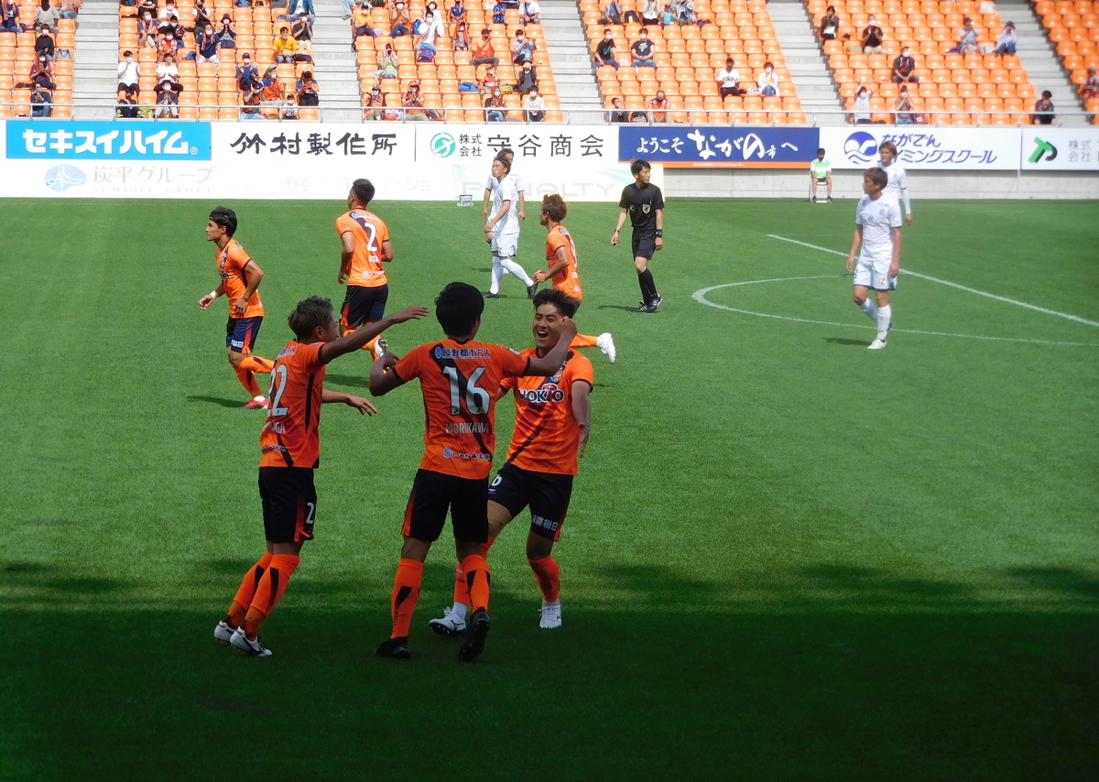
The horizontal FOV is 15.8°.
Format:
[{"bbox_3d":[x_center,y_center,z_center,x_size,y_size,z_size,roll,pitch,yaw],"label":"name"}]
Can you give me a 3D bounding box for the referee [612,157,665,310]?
[{"bbox_3d":[0.988,-1.730,43.927,0.550,1.668,0.410,2,5,18],"label":"referee"}]

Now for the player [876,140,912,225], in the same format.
[{"bbox_3d":[4.269,-2.241,49.927,0.520,1.794,0.400,2,5,16],"label":"player"}]

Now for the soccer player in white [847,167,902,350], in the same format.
[{"bbox_3d":[3.149,-1.292,38.387,0.510,1.746,0.400,2,5,19],"label":"soccer player in white"}]

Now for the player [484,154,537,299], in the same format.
[{"bbox_3d":[-0.461,-1.890,45.910,0.620,1.632,0.440,-2,5,-25],"label":"player"}]

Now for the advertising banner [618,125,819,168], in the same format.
[{"bbox_3d":[3.721,-5.327,86.919,4.427,0.895,0.080,0,5,-5],"label":"advertising banner"}]

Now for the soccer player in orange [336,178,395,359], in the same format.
[{"bbox_3d":[-1.559,-0.920,33.360,0.460,1.730,0.540,-2,5,-30],"label":"soccer player in orange"}]

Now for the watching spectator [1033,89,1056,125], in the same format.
[{"bbox_3d":[11.045,-6.087,88.658,0.500,1.262,0.700,1,5,9],"label":"watching spectator"}]

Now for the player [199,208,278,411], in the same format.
[{"bbox_3d":[-2.417,-0.663,31.122,0.670,1.568,0.470,-1,5,-17],"label":"player"}]

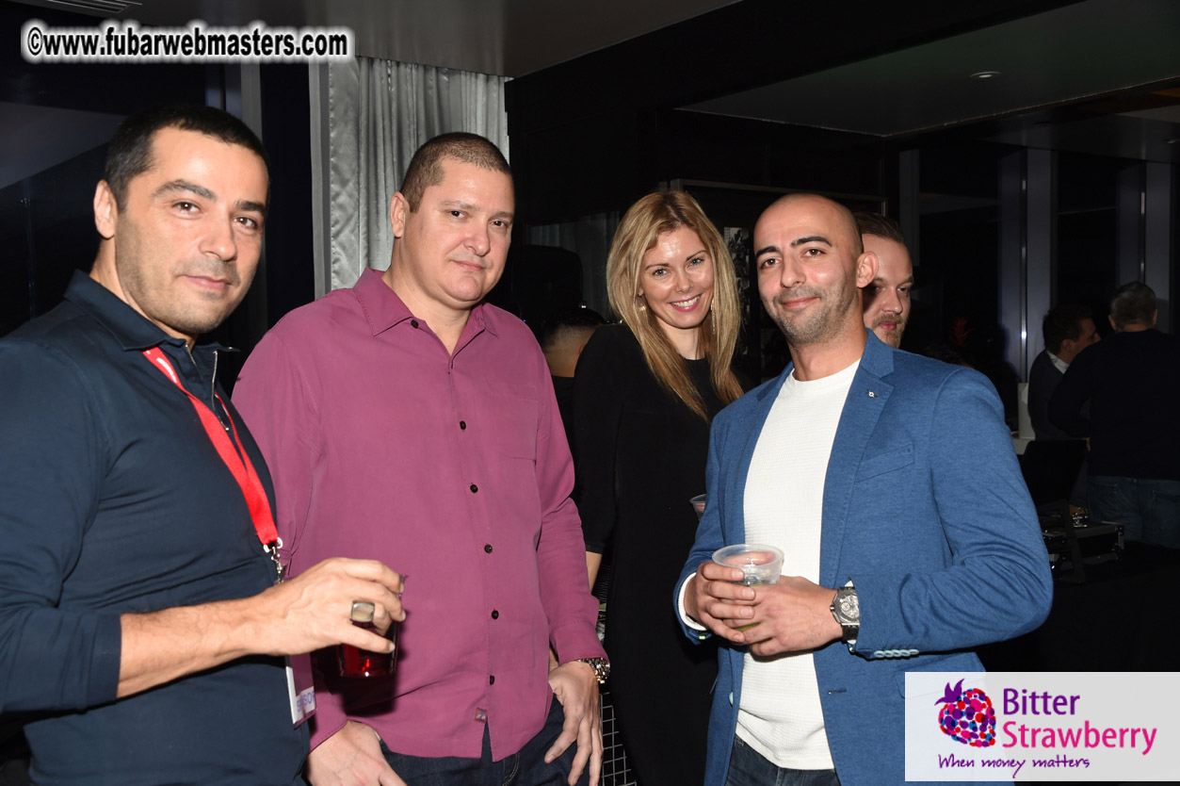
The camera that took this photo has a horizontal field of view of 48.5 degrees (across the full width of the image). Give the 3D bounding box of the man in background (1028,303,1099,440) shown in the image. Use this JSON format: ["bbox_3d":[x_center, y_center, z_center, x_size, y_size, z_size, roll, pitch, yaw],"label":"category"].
[{"bbox_3d":[1.953,0.486,5.231,0.430,1.680,0.500,0,3,12],"label":"man in background"}]

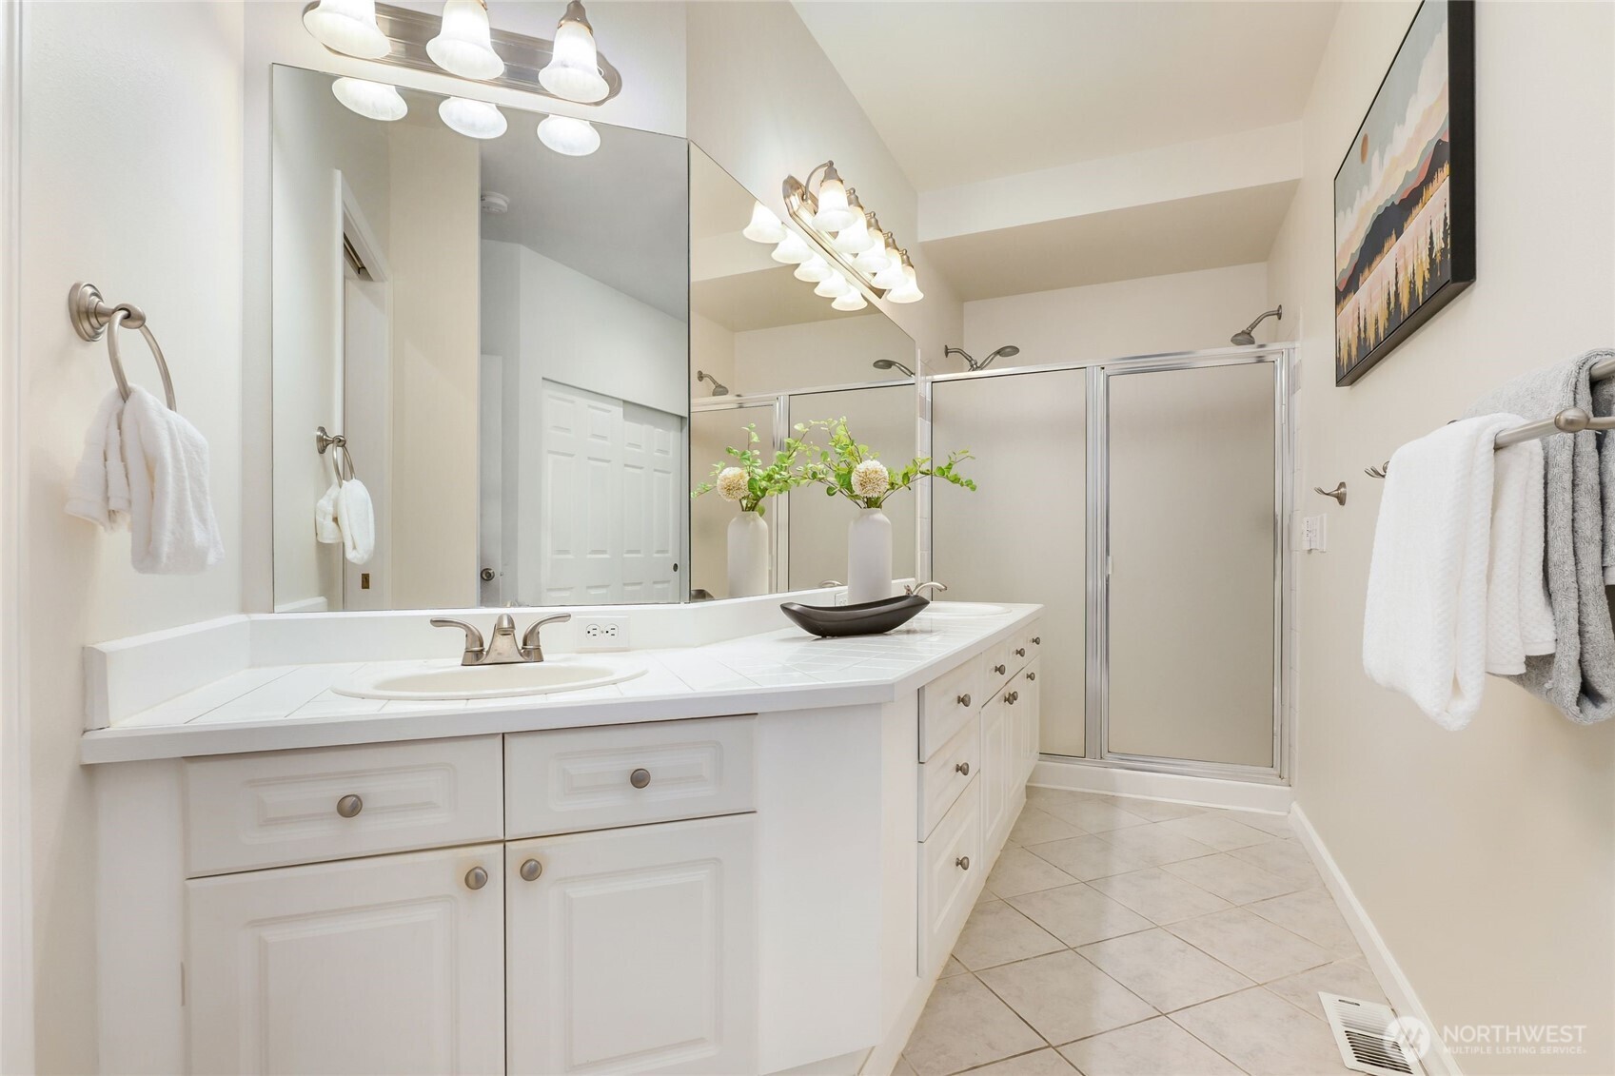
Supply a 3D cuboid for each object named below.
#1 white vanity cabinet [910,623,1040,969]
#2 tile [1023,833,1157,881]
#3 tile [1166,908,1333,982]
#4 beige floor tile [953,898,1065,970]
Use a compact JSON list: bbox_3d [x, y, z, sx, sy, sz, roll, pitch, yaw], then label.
[{"bbox_3d":[0.447,0.696,2.547,0.471,0.673,2.041,-1,-1,25],"label":"white vanity cabinet"},{"bbox_3d":[0.973,1.104,2.478,0.298,0.010,0.298,0,-1,-20],"label":"tile"},{"bbox_3d":[1.176,1.087,1.912,0.298,0.010,0.298,0,-1,-20],"label":"tile"},{"bbox_3d":[0.515,1.111,2.021,0.304,0.010,0.304,0,-1,-20],"label":"beige floor tile"}]

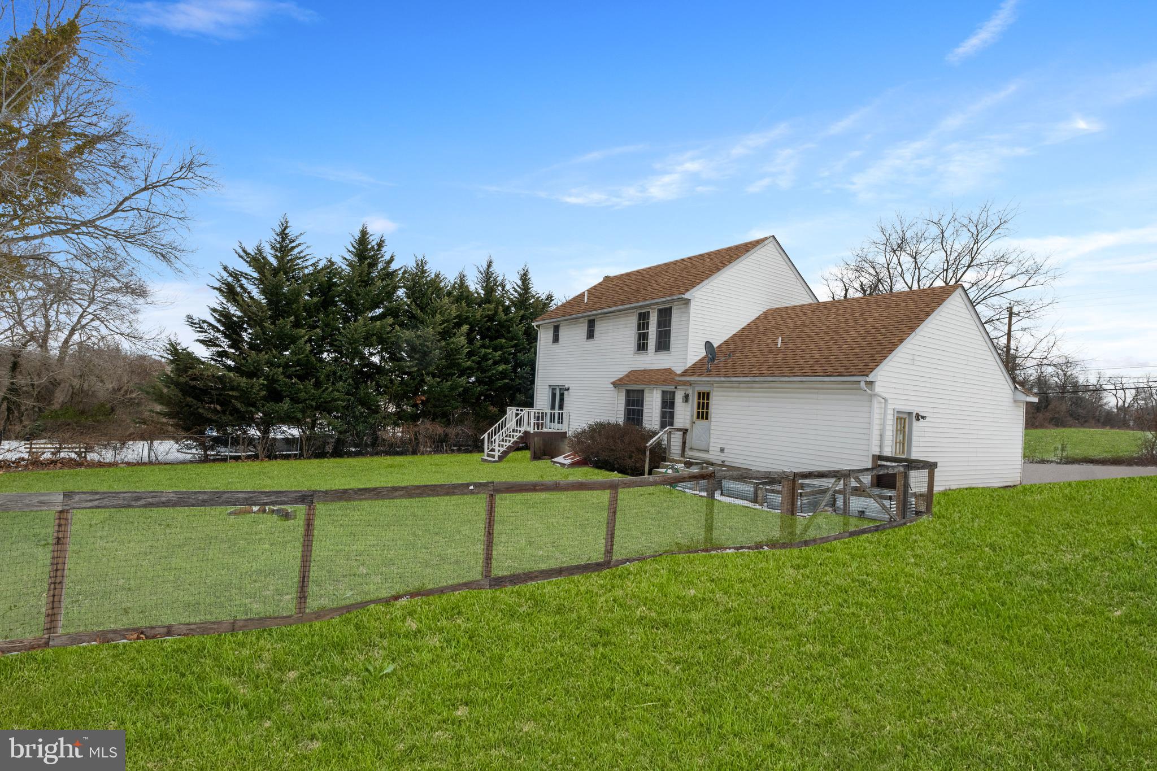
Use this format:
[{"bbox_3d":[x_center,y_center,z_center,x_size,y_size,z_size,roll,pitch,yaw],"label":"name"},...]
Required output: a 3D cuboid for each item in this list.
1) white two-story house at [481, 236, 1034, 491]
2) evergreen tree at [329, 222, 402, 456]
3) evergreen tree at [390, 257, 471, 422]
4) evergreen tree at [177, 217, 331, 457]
[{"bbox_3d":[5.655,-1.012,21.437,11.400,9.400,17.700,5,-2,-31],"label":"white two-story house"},{"bbox_3d":[-11.461,-2.498,27.048,4.200,12.063,4.000,5,-2,-31],"label":"evergreen tree"},{"bbox_3d":[-8.421,-1.866,28.666,4.400,10.678,4.400,5,-2,-31],"label":"evergreen tree"},{"bbox_3d":[-15.964,-2.451,25.350,6.200,11.900,6.400,5,-2,-31],"label":"evergreen tree"}]

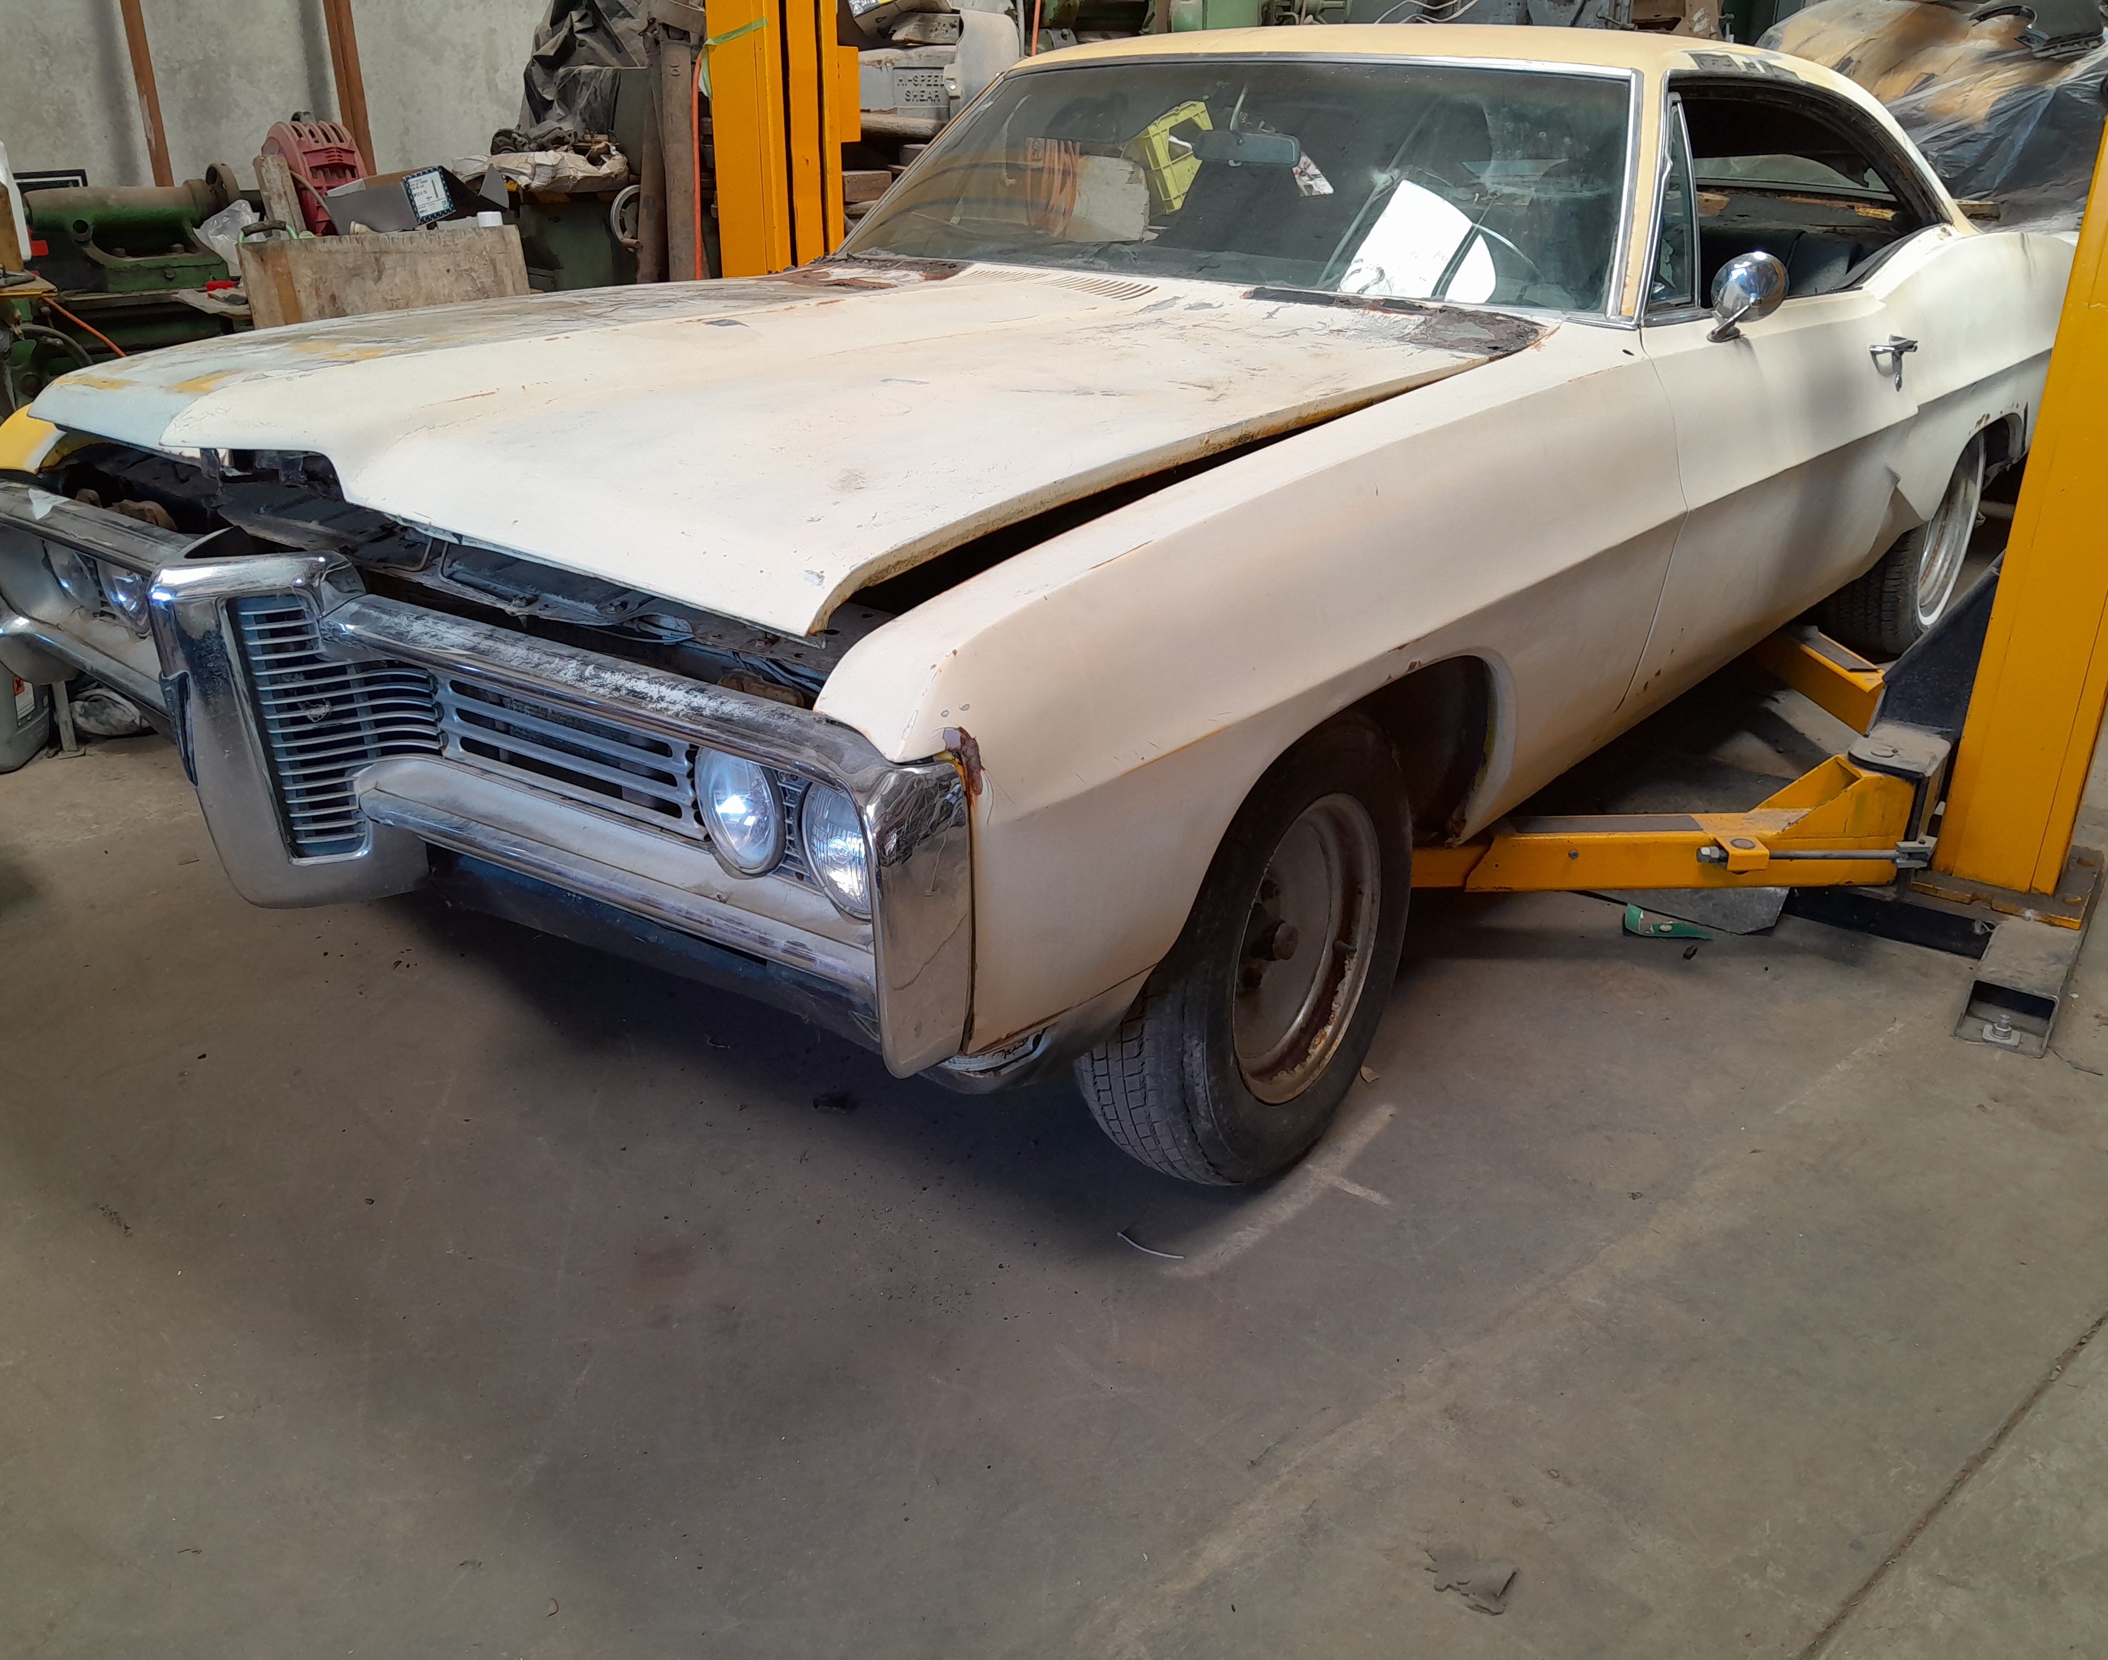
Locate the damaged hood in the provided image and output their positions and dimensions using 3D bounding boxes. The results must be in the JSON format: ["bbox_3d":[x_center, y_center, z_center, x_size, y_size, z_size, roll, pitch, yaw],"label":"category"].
[{"bbox_3d":[-0.402,-0.637,2.309,1.630,0.200,1.690,18,28,36],"label":"damaged hood"}]

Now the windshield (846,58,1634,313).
[{"bbox_3d":[0.262,-1.163,2.960,1.640,0.140,0.560,18,72,36],"label":"windshield"}]

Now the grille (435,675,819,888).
[{"bbox_3d":[-0.442,-0.063,1.673,0.610,0.140,0.060,18,28,36],"label":"grille"}]

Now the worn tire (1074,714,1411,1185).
[{"bbox_3d":[0.265,0.139,2.154,0.190,0.635,0.635,15,27,32],"label":"worn tire"}]

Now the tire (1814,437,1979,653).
[{"bbox_3d":[2.231,-0.799,4.324,0.210,0.675,0.675,18,28,36],"label":"tire"}]

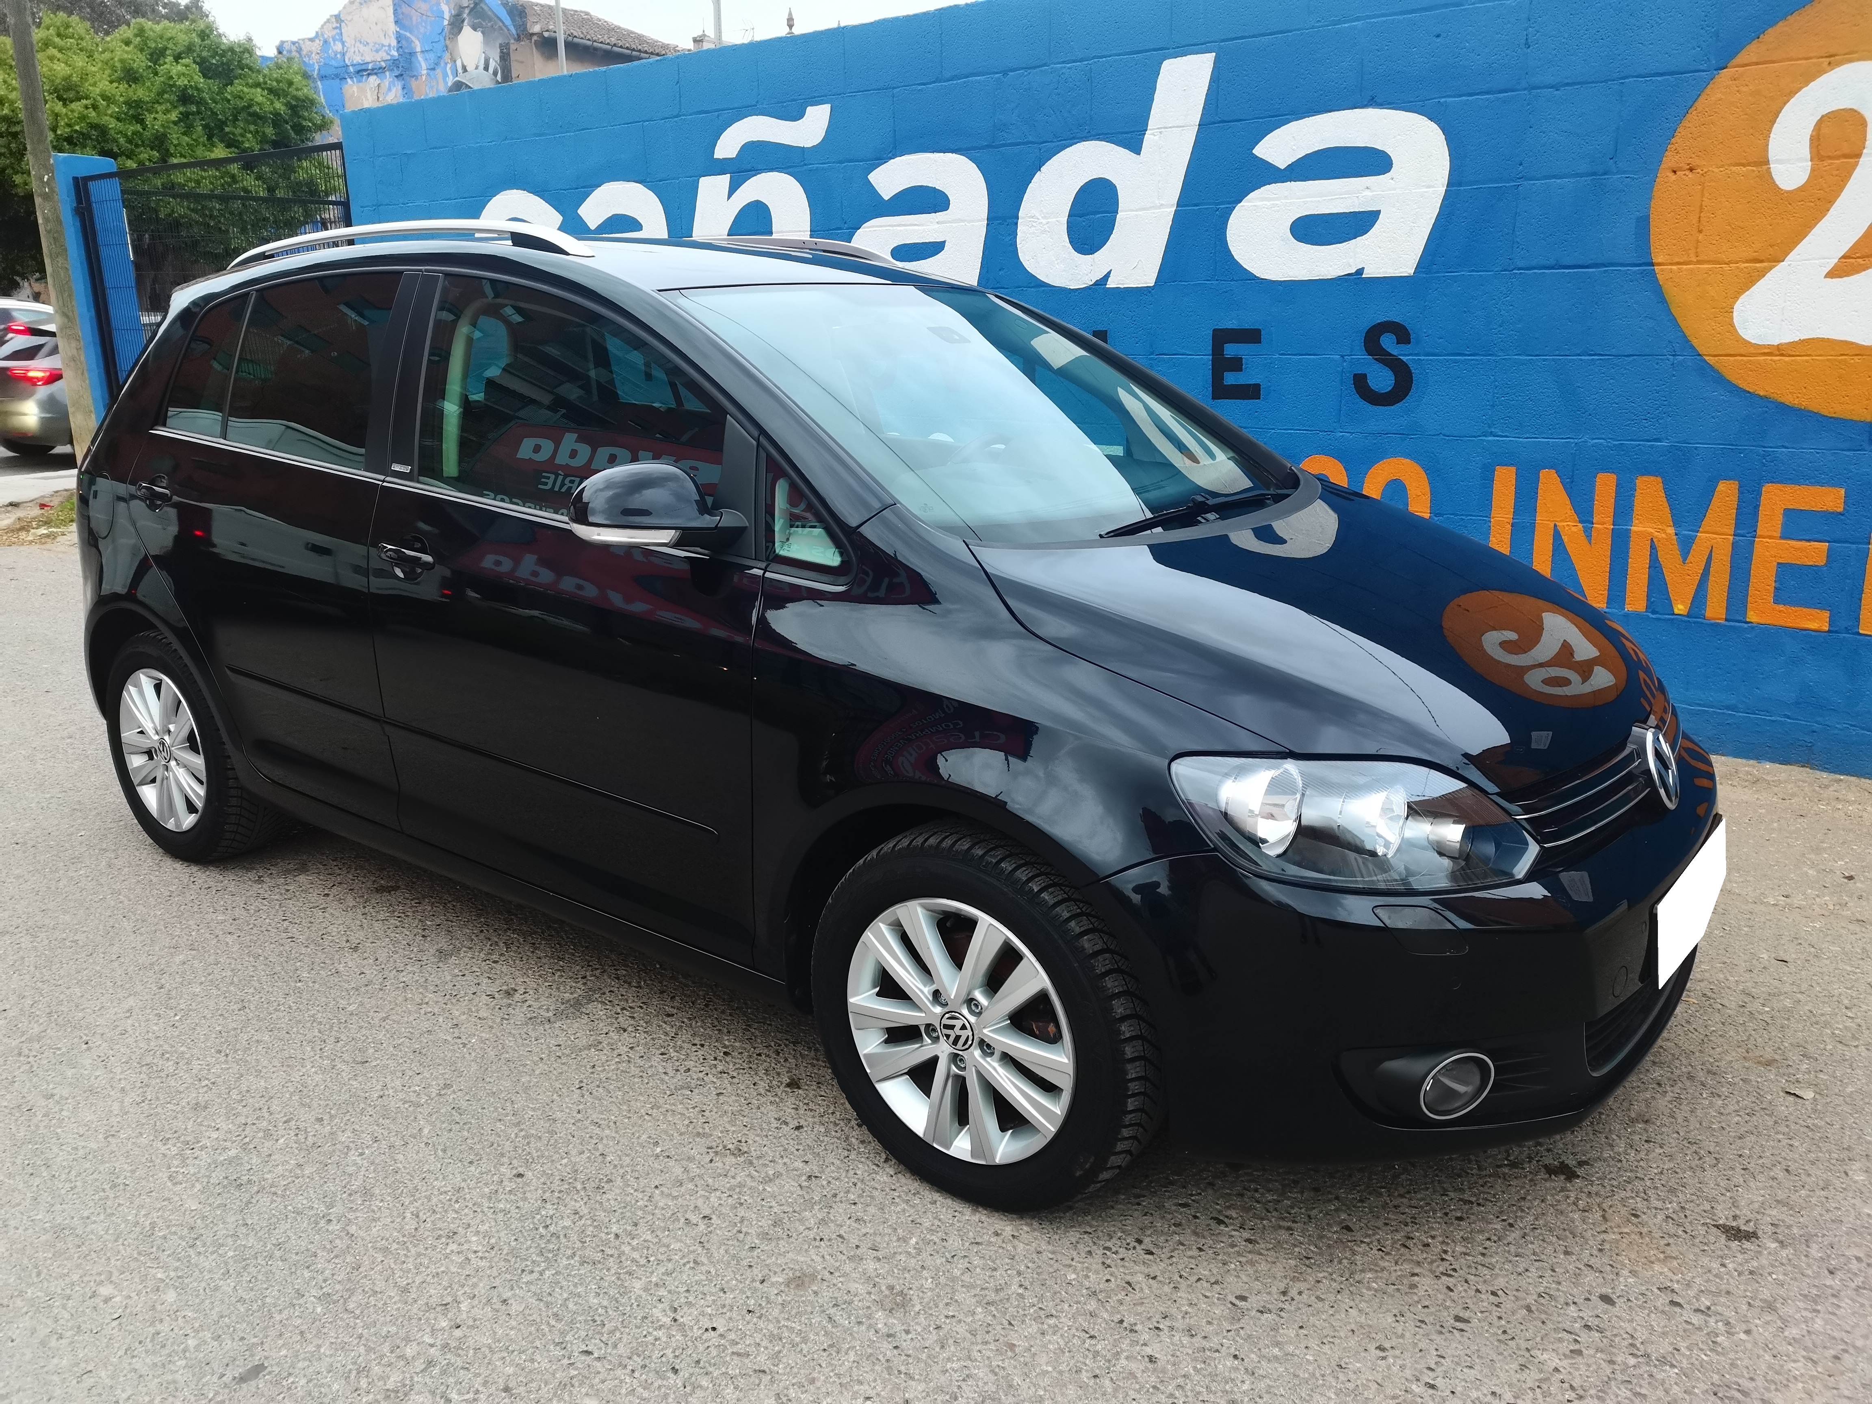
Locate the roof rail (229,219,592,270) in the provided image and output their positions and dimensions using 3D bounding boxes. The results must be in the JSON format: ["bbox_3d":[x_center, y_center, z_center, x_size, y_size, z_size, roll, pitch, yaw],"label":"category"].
[{"bbox_3d":[-1.259,-1.034,3.223,1.420,0.100,0.060,11,17,35],"label":"roof rail"}]

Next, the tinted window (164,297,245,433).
[{"bbox_3d":[-1.780,-0.835,3.475,0.310,0.370,0.040,11,-5,35],"label":"tinted window"}]

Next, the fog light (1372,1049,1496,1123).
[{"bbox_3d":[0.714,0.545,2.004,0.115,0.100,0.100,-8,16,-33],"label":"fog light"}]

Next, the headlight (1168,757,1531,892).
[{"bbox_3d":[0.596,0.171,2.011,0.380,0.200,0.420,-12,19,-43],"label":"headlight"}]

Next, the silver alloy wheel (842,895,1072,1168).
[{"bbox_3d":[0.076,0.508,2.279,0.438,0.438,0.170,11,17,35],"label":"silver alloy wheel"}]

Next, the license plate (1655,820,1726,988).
[{"bbox_3d":[1.259,0.315,2.341,0.020,0.115,0.520,3,13,36],"label":"license plate"}]

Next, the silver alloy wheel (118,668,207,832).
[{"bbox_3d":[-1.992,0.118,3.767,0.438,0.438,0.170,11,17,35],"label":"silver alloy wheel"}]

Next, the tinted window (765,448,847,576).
[{"bbox_3d":[-0.210,-0.315,2.294,0.240,0.200,0.035,11,-5,35],"label":"tinted window"}]

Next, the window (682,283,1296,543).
[{"bbox_3d":[0.147,-0.632,2.958,1.040,0.120,1.440,39,31,24],"label":"window"}]

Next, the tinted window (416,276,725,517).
[{"bbox_3d":[-0.694,-0.571,2.663,1.010,0.510,0.050,11,-5,35],"label":"tinted window"}]

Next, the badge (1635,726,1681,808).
[{"bbox_3d":[1.200,0.110,2.338,0.030,0.137,0.137,-14,2,38],"label":"badge"}]

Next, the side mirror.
[{"bbox_3d":[-0.460,-0.328,2.314,0.170,0.150,0.220,11,17,35],"label":"side mirror"}]

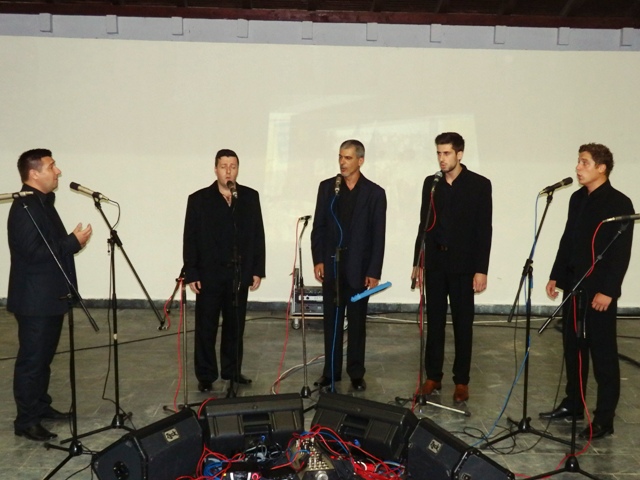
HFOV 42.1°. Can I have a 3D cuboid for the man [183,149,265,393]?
[{"bbox_3d":[-0.700,0.215,6.027,0.580,1.730,0.360,0,7,-9],"label":"man"}]

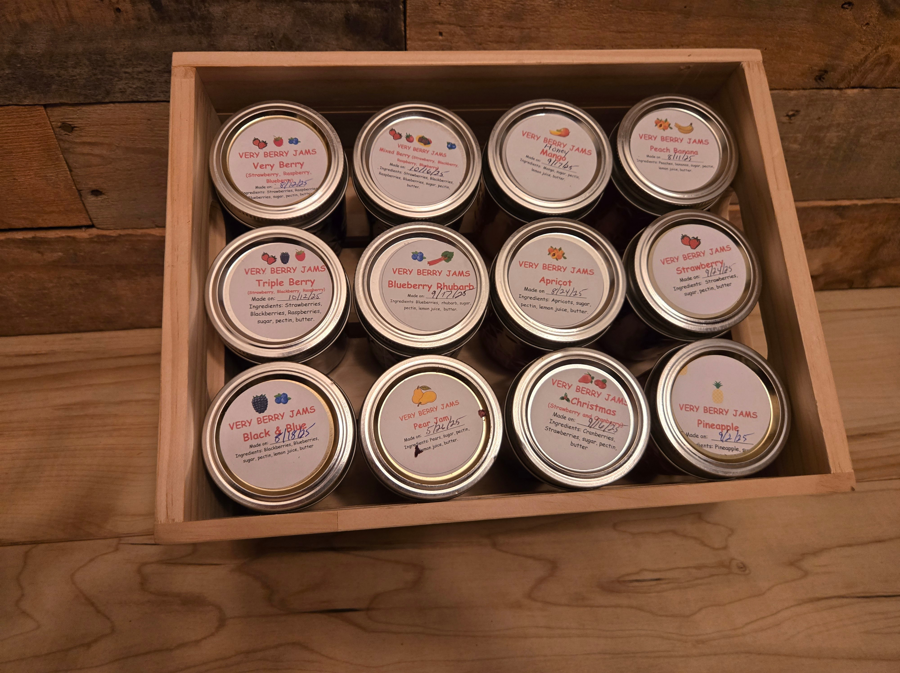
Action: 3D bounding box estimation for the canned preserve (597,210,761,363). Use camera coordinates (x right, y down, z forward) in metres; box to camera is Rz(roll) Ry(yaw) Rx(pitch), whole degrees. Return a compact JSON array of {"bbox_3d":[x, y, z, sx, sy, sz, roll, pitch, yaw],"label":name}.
[{"bbox_3d":[0.130,-0.025,0.366,0.073,0.096,0.073,-3,77,-5],"label":"canned preserve"}]

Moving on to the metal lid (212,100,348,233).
[{"bbox_3d":[-0.093,-0.093,0.325,0.073,0.015,0.073,-3,77,-5],"label":"metal lid"}]

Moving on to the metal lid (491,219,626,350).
[{"bbox_3d":[0.059,-0.029,0.322,0.073,0.015,0.073,1,77,-4],"label":"metal lid"}]

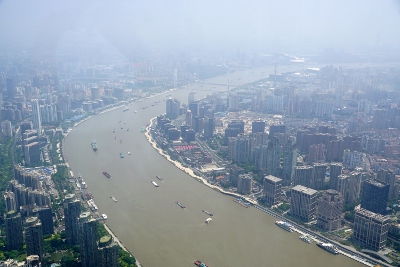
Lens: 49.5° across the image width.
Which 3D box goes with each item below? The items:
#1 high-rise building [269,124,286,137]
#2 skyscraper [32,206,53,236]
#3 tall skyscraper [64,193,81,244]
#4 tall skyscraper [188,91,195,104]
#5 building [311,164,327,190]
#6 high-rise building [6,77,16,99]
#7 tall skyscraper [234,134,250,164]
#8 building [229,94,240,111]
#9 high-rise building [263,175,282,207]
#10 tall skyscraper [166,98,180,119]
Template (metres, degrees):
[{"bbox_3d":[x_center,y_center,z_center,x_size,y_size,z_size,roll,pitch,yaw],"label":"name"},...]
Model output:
[{"bbox_3d":[336.970,10.790,1869.950,64.880,78.000,32.440,3,15,8],"label":"high-rise building"},{"bbox_3d":[-396.250,221.690,1099.900,41.610,65.210,20.810,-7,17,-25],"label":"skyscraper"},{"bbox_3d":[-314.690,217.060,1074.620,37.000,121.000,27.000,-5,16,-18],"label":"tall skyscraper"},{"bbox_3d":[-50.800,-213.800,2687.000,30.700,93.100,32.000,3,16,10],"label":"tall skyscraper"},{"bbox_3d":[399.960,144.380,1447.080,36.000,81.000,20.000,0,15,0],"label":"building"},{"bbox_3d":[-1343.250,-325.350,3078.760,45.000,141.000,38.000,0,15,0],"label":"high-rise building"},{"bbox_3d":[164.300,62.600,1657.600,50.700,108.800,28.000,3,16,10],"label":"tall skyscraper"},{"bbox_3d":[206.500,-181.200,2580.400,58.200,93.200,30.000,3,16,10],"label":"building"},{"bbox_3d":[217.020,170.950,1288.270,32.300,74.000,42.100,-14,21,-42],"label":"high-rise building"},{"bbox_3d":[-145.100,-140.000,2395.100,68.700,102.200,40.000,6,16,19],"label":"tall skyscraper"}]

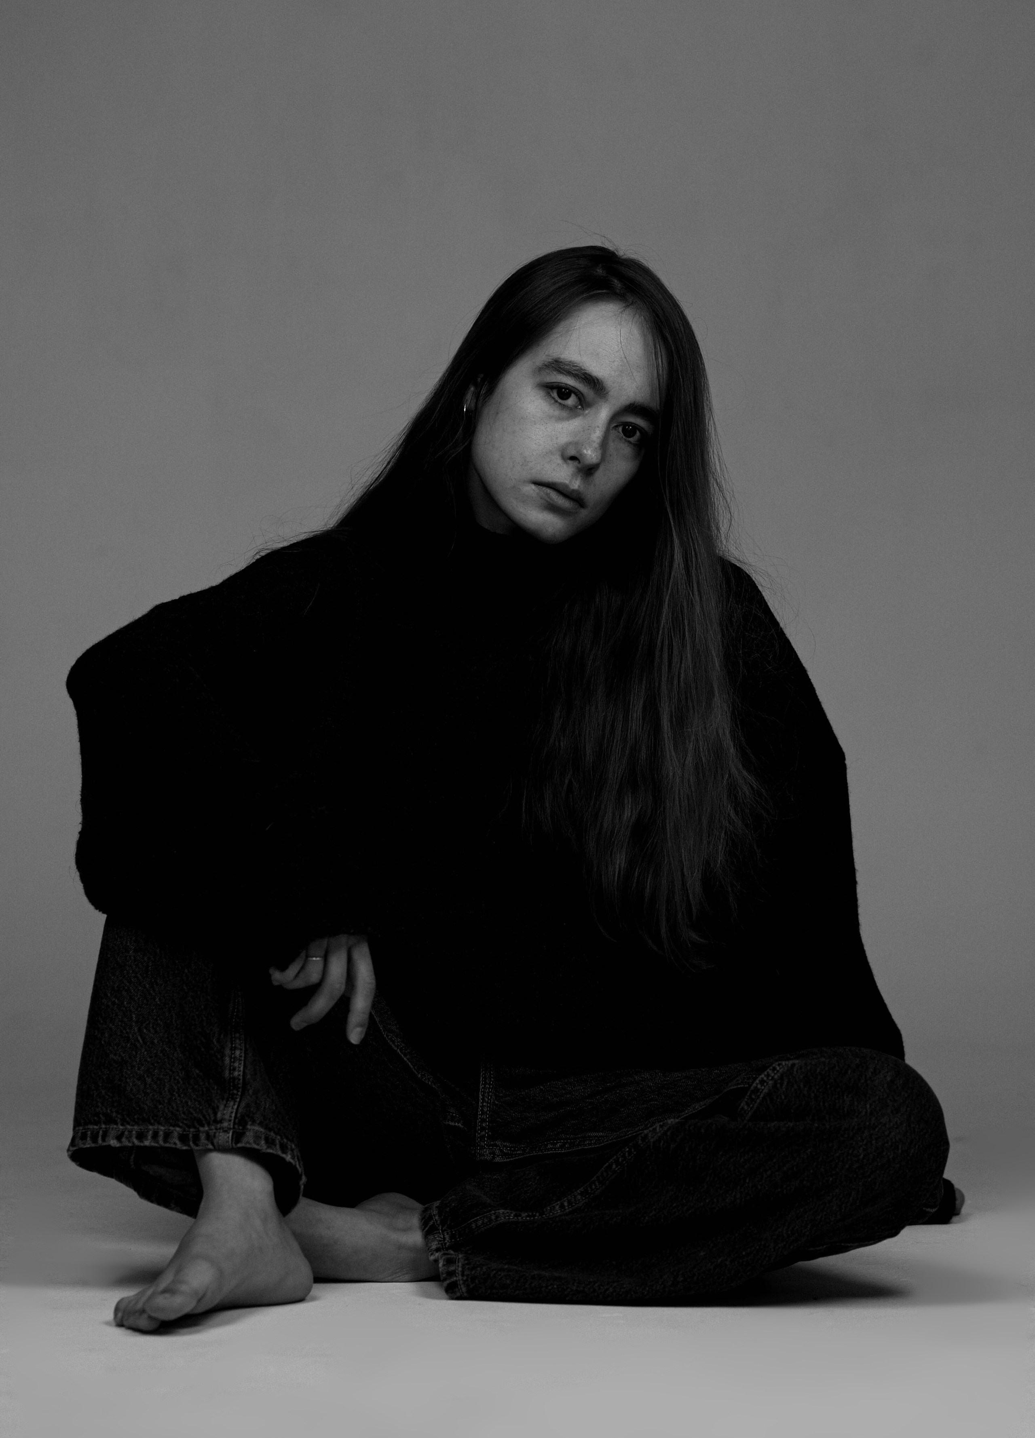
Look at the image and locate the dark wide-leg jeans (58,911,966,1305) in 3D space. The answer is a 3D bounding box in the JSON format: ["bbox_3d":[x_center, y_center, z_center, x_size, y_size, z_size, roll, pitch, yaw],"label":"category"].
[{"bbox_3d":[-0.012,0.250,4.270,0.670,0.350,0.540,0,1,-4],"label":"dark wide-leg jeans"}]

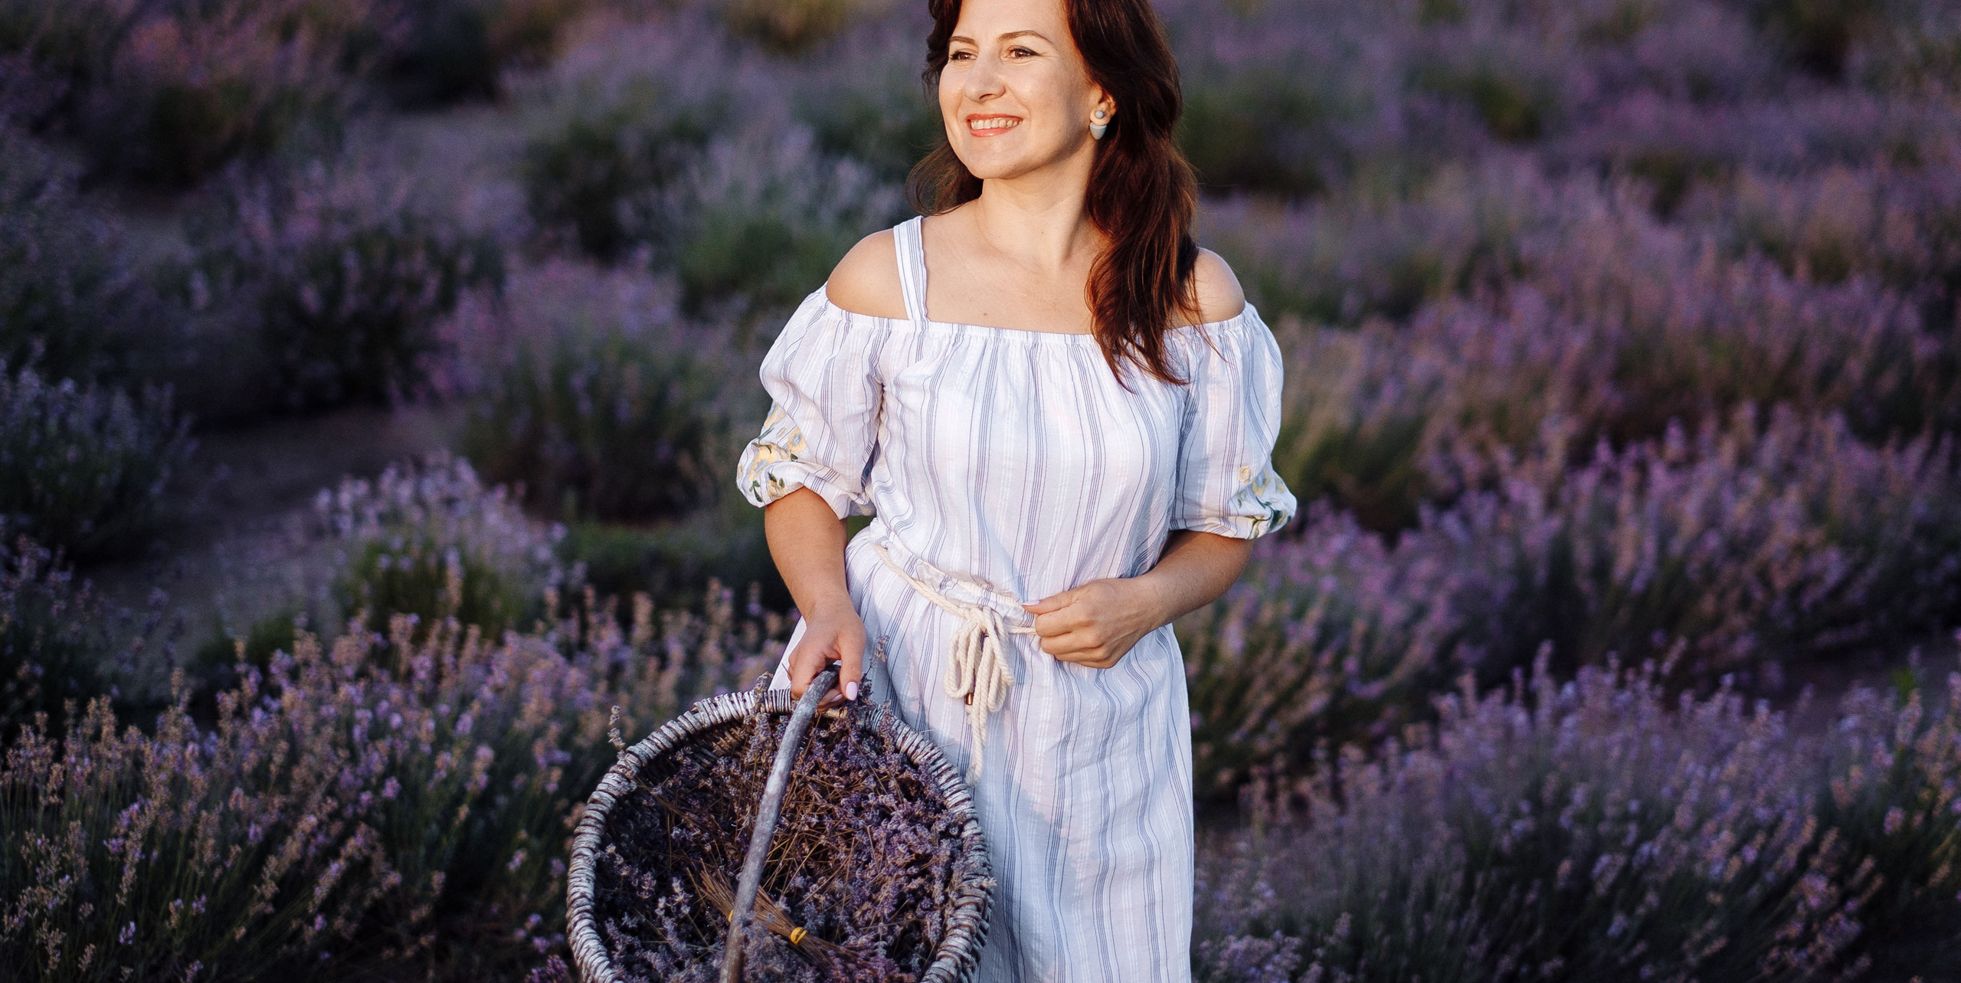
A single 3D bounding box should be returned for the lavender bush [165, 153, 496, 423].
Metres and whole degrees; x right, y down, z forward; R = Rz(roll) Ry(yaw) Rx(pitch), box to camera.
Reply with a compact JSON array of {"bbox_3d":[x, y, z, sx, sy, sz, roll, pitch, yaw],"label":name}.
[{"bbox_3d":[-1.456,-0.460,10.300,0.740,0.540,0.660,0,10,0],"label":"lavender bush"}]

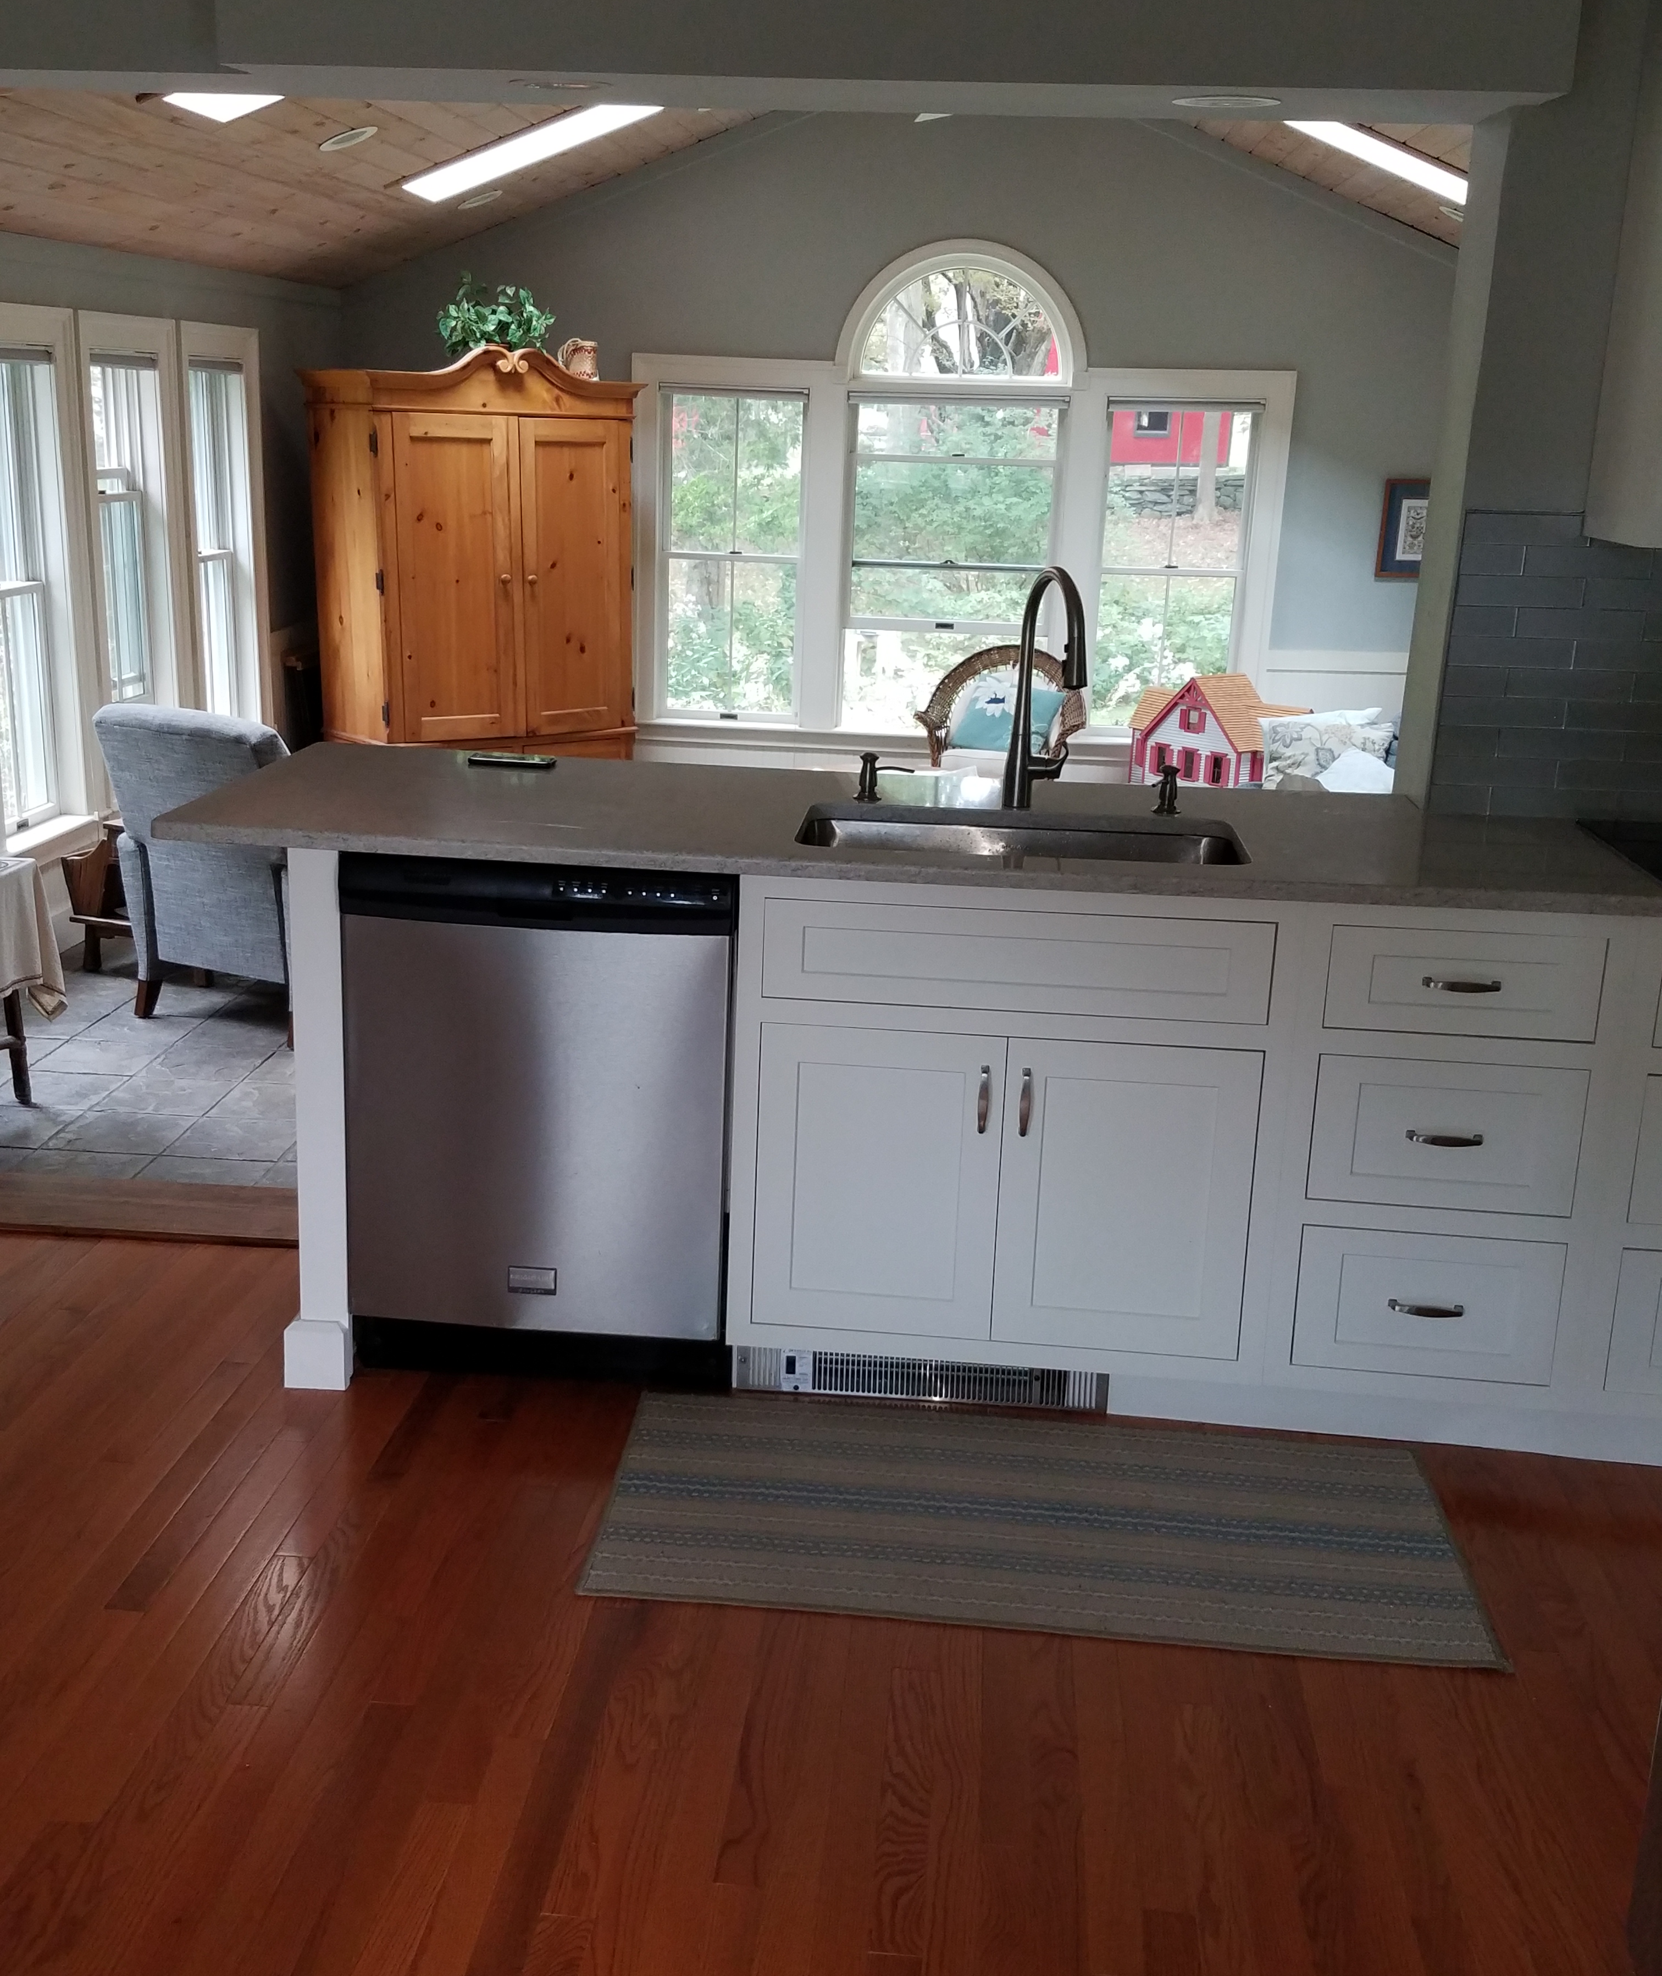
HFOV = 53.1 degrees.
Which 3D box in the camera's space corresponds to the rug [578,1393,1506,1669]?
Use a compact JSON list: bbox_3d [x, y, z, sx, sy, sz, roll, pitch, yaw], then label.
[{"bbox_3d":[0.284,0.765,2.413,1.221,0.010,0.518,3,16,4],"label":"rug"}]

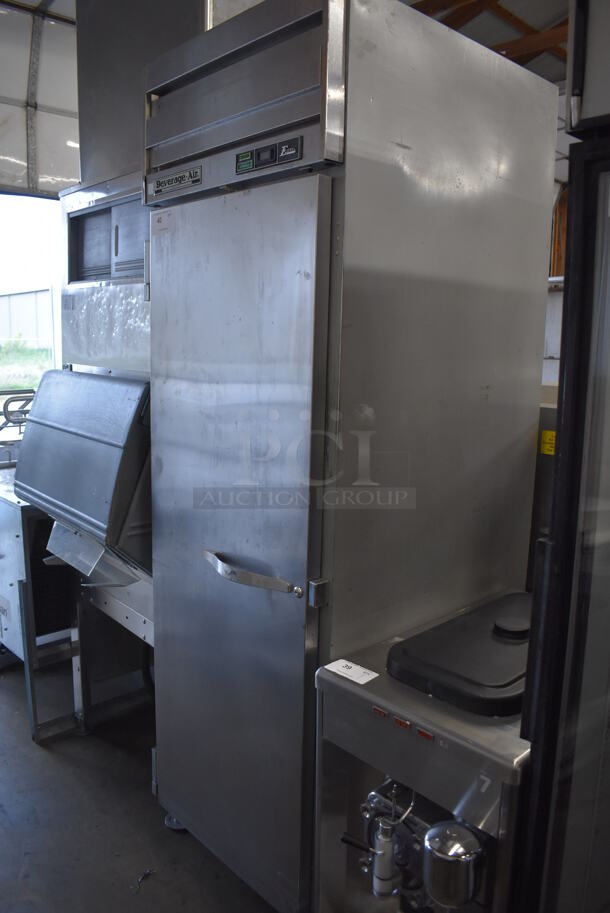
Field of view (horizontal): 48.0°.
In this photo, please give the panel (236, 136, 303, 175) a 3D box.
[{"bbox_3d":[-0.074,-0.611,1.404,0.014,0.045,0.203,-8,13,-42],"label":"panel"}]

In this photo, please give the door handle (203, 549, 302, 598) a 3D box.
[{"bbox_3d":[-0.153,0.271,1.607,0.050,0.042,0.365,-8,13,-42],"label":"door handle"}]

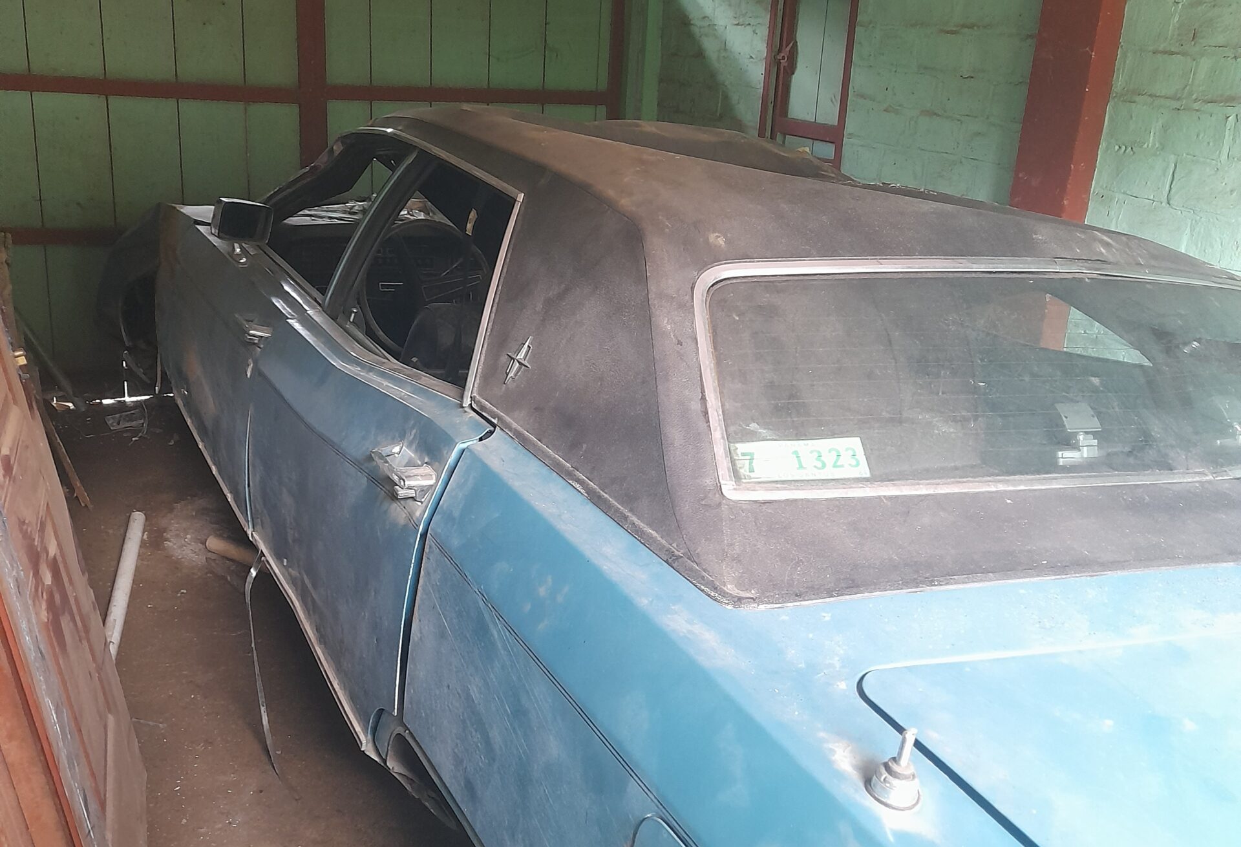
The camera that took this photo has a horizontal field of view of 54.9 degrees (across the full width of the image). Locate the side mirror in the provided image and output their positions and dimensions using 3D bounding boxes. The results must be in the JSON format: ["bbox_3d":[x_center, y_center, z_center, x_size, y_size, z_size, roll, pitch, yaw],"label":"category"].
[{"bbox_3d":[-1.139,-0.610,3.593,0.158,0.107,0.070,4,14,-39],"label":"side mirror"}]

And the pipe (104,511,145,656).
[{"bbox_3d":[-1.455,0.460,3.523,0.047,0.047,0.971,-2,19,-17],"label":"pipe"}]

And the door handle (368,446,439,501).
[{"bbox_3d":[-0.410,0.094,2.263,0.060,0.065,0.190,-2,17,-29],"label":"door handle"}]

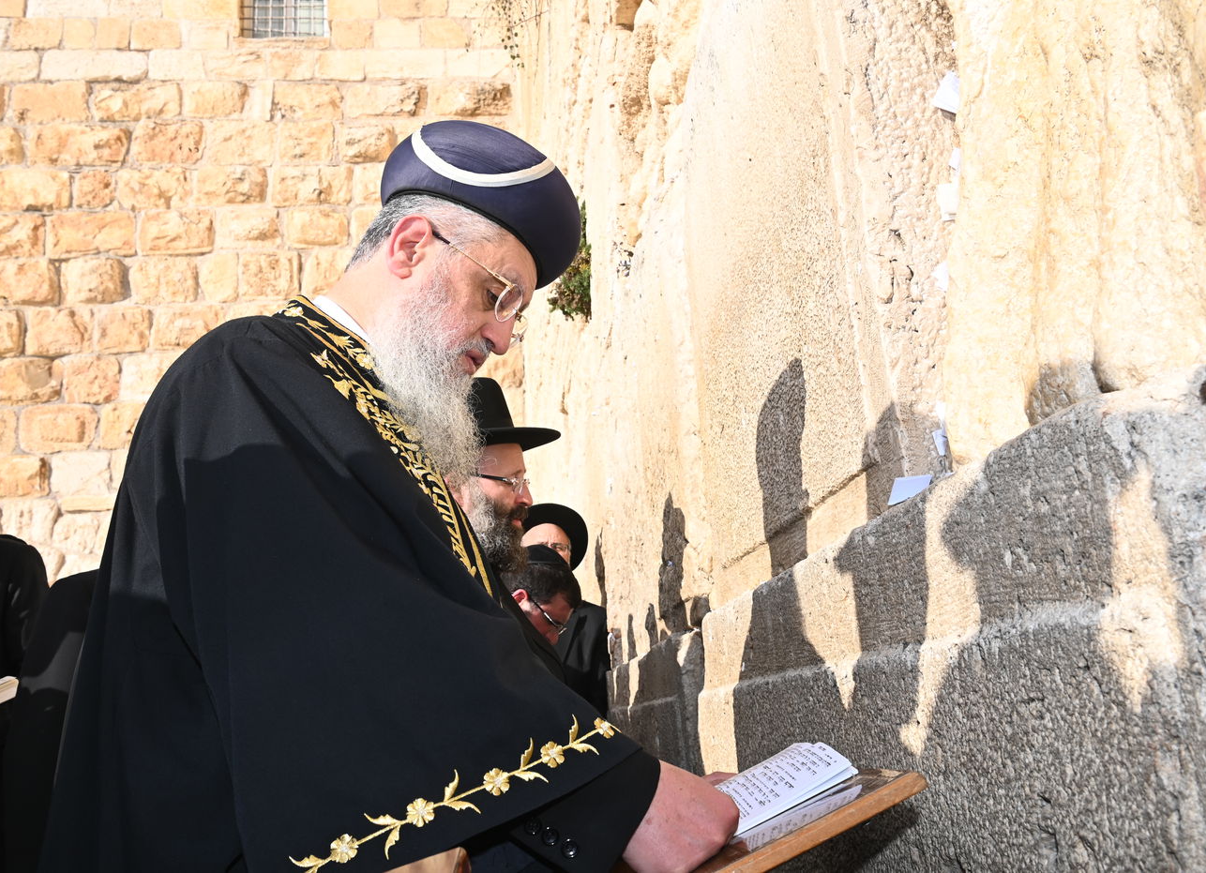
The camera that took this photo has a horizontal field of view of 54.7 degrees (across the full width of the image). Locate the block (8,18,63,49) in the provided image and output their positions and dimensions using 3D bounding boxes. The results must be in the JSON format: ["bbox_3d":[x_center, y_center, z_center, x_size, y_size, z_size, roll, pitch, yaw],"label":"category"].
[{"bbox_3d":[-4.522,-3.174,9.395,0.406,0.269,0.300,-2,-14,-7],"label":"block"}]

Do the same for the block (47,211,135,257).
[{"bbox_3d":[-4.119,-1.590,9.479,0.680,0.397,0.300,-2,-15,-6],"label":"block"}]

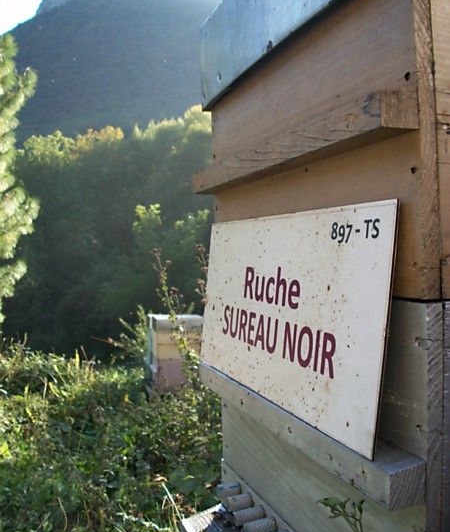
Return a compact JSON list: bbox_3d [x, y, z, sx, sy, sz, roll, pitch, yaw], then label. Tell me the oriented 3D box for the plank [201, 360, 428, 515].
[{"bbox_3d":[0.064,0.179,0.683,0.035,0.031,0.488,-3,2,-21],"label":"plank"}]

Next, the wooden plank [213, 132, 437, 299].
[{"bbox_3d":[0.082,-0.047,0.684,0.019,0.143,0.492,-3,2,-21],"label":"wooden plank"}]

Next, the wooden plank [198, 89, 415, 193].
[{"bbox_3d":[0.053,-0.129,0.674,0.036,0.030,0.490,-3,2,-21],"label":"wooden plank"}]

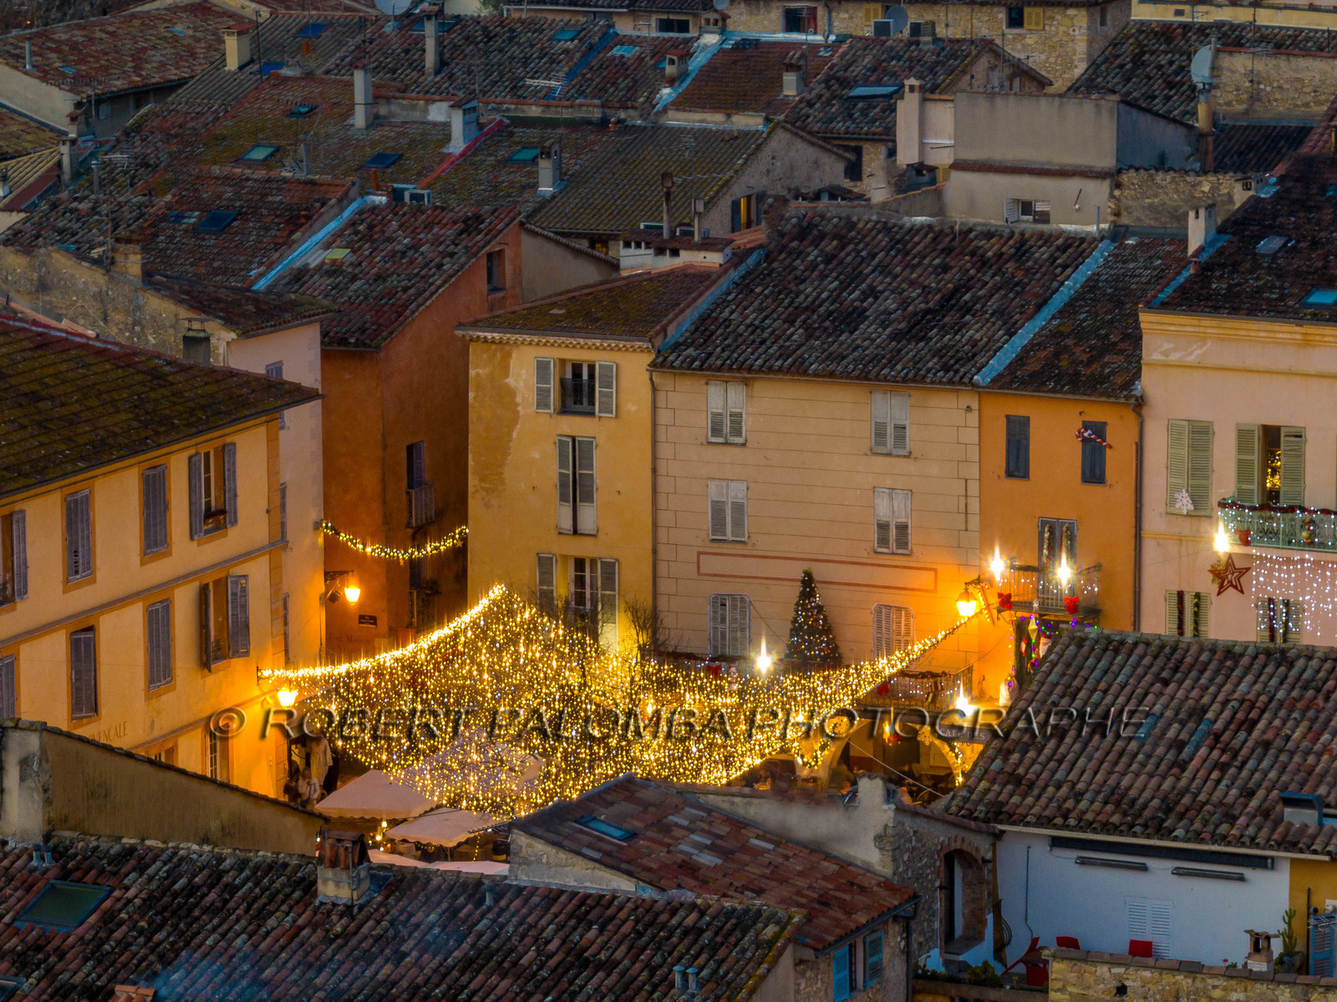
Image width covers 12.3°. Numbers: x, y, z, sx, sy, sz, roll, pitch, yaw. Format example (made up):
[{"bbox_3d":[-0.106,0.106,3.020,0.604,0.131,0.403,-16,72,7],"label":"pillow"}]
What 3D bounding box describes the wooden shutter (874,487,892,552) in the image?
[{"bbox_3d":[5.239,0.471,151.498,0.467,1.593,0.050,4,11,22],"label":"wooden shutter"}]

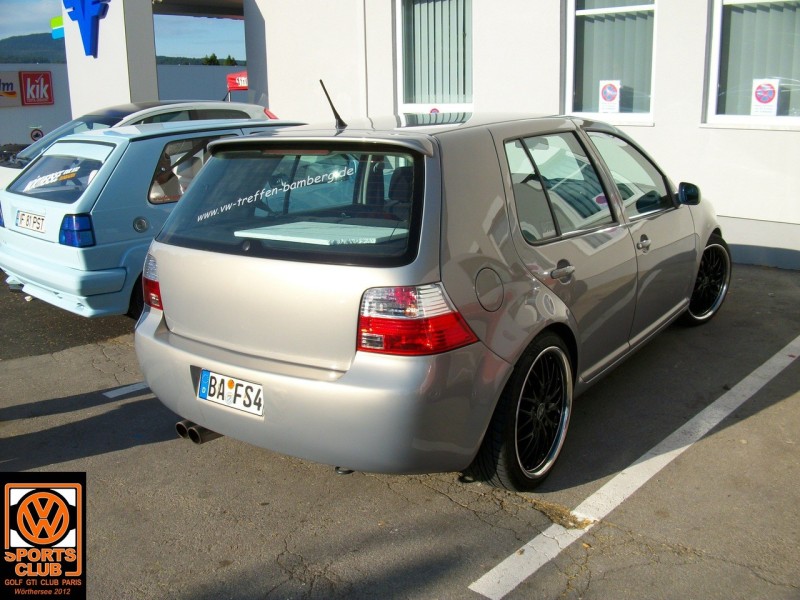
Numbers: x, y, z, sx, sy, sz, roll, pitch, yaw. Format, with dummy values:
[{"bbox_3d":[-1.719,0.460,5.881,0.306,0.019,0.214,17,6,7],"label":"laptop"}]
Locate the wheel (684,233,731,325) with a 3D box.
[{"bbox_3d":[1.911,-0.139,5.103,0.620,0.620,0.220,-13,19,-38],"label":"wheel"}]

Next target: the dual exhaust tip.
[{"bbox_3d":[-0.793,0.518,3.183,0.140,0.072,0.160,8,17,34],"label":"dual exhaust tip"}]

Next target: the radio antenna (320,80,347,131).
[{"bbox_3d":[-0.260,-0.764,3.072,0.035,0.250,0.045,8,55,34],"label":"radio antenna"}]

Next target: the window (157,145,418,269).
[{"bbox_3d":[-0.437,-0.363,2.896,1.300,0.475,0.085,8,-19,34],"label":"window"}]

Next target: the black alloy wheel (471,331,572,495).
[{"bbox_3d":[0.473,0.420,3.086,0.220,0.620,0.620,8,17,34],"label":"black alloy wheel"}]

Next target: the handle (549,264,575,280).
[{"bbox_3d":[0.610,-0.106,2.956,0.050,0.045,0.210,8,17,34],"label":"handle"}]

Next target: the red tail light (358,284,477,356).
[{"bbox_3d":[0.054,0.039,2.523,0.345,0.265,0.230,8,17,34],"label":"red tail light"}]

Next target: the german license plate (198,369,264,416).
[{"bbox_3d":[-0.607,0.336,2.841,0.325,0.110,0.015,8,9,34],"label":"german license plate"}]

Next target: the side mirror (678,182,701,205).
[{"bbox_3d":[1.528,-0.554,4.141,0.155,0.135,0.110,8,17,34],"label":"side mirror"}]

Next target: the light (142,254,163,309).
[{"bbox_3d":[-1.034,-0.122,3.252,0.345,0.265,0.230,8,17,34],"label":"light"}]

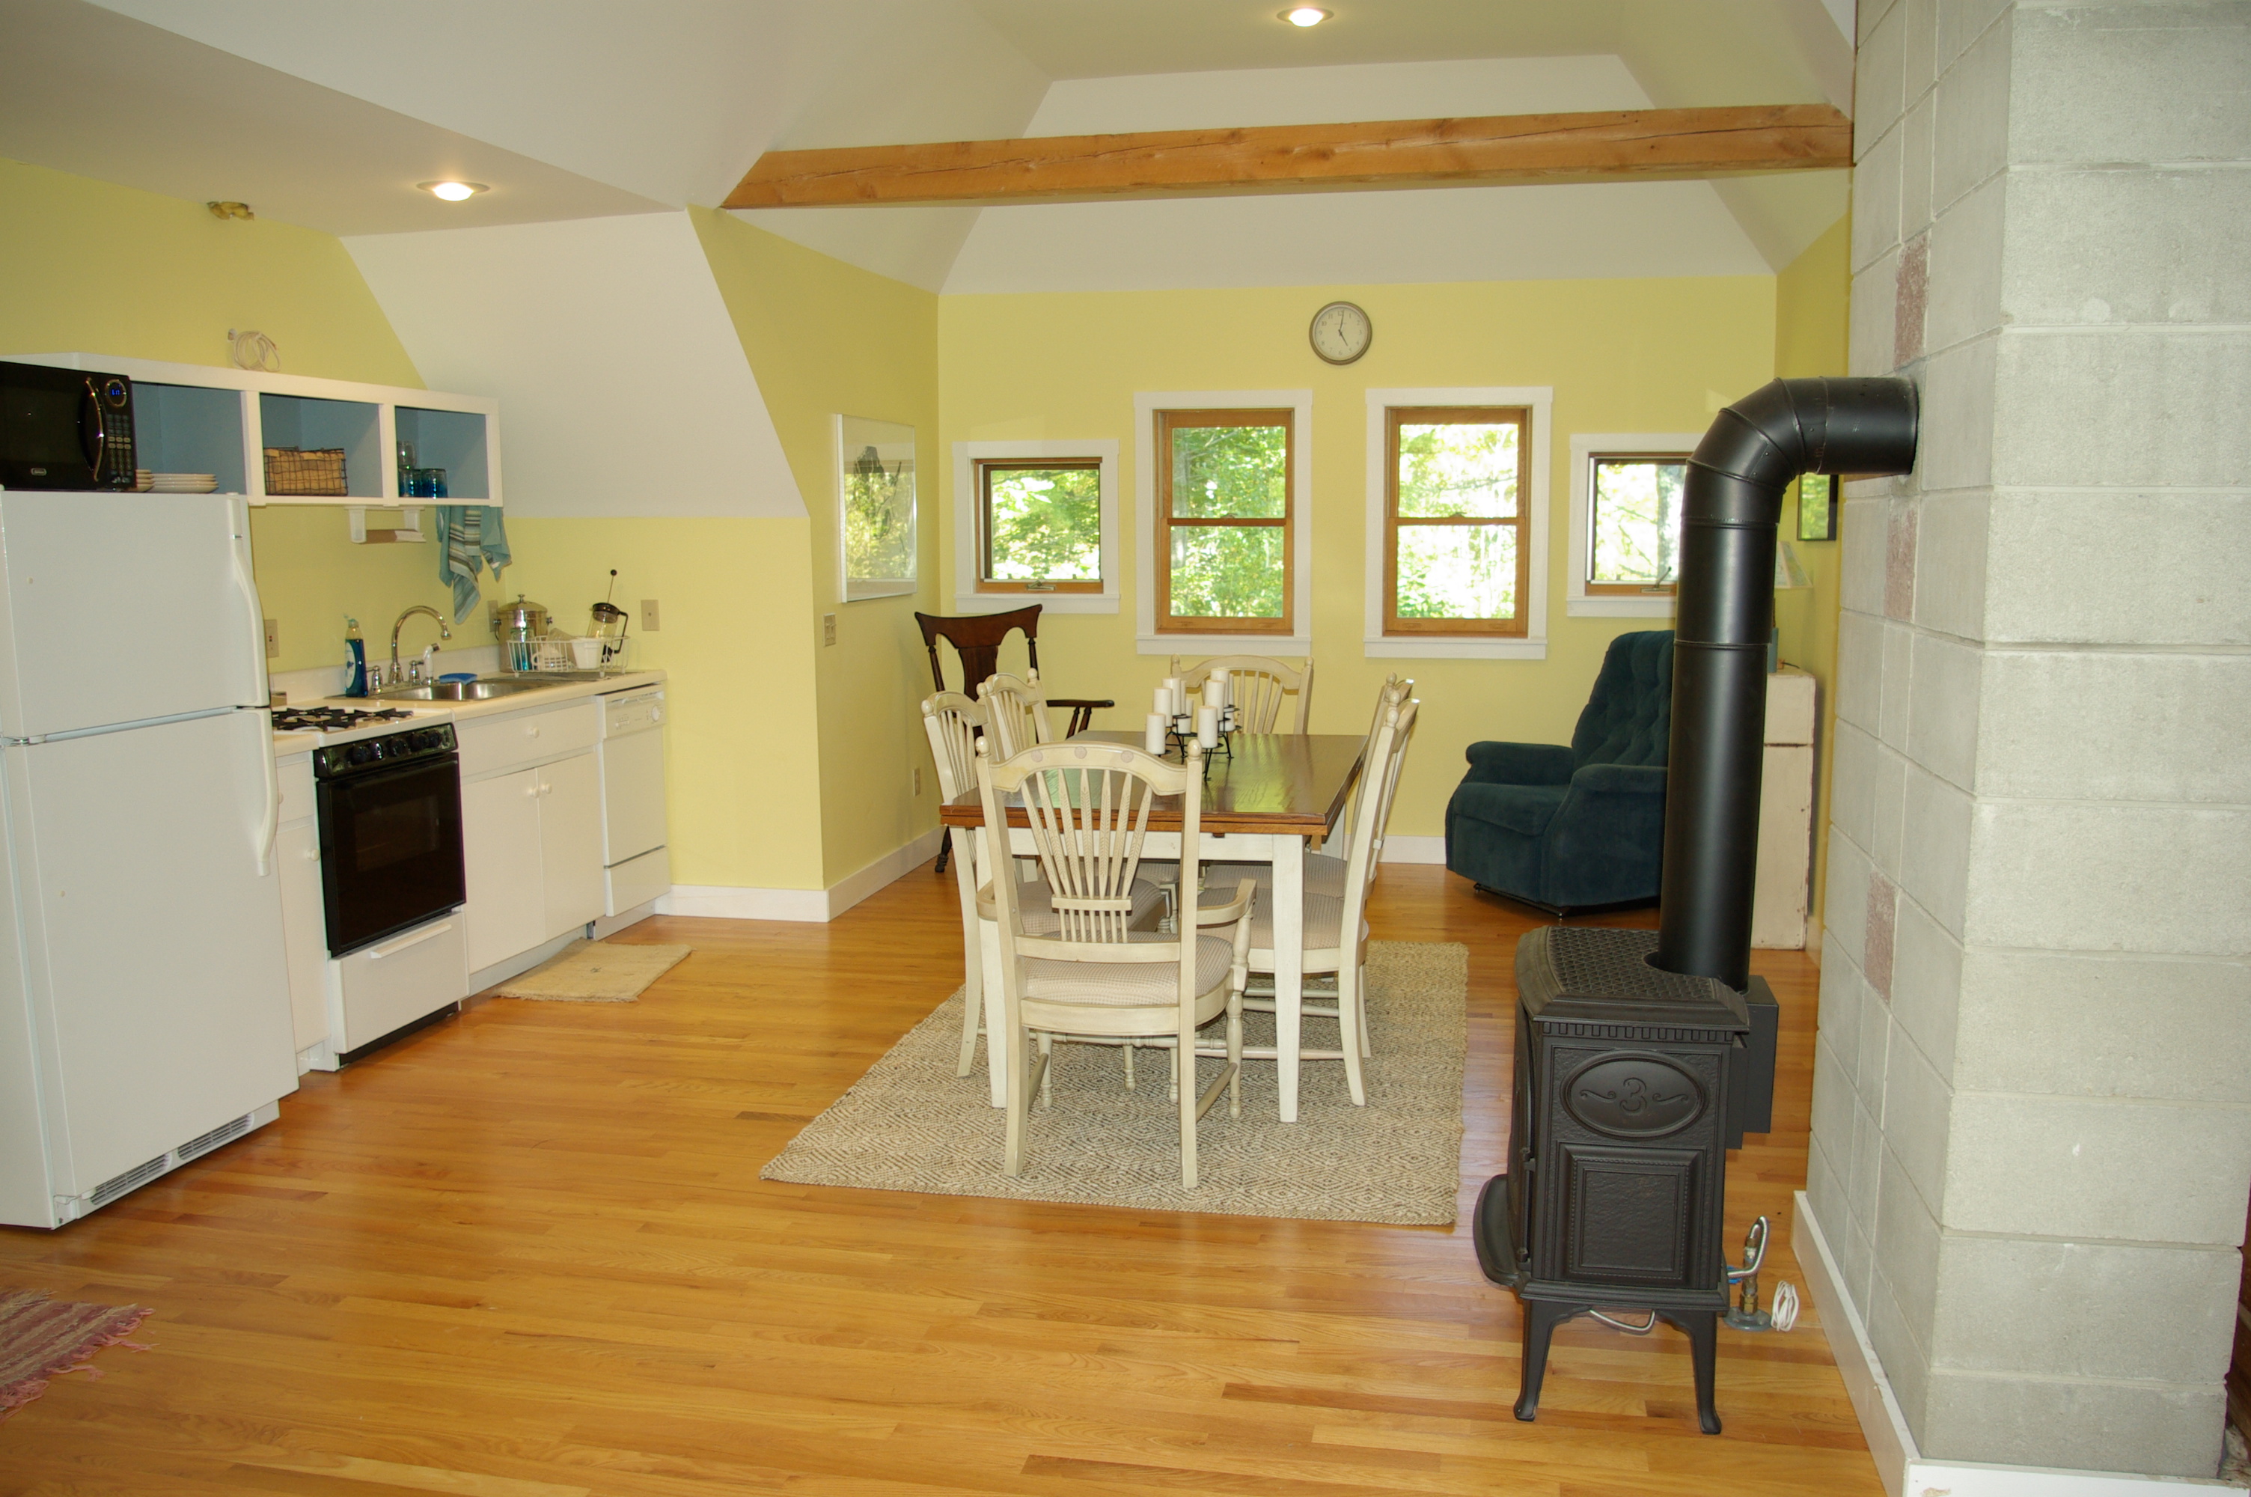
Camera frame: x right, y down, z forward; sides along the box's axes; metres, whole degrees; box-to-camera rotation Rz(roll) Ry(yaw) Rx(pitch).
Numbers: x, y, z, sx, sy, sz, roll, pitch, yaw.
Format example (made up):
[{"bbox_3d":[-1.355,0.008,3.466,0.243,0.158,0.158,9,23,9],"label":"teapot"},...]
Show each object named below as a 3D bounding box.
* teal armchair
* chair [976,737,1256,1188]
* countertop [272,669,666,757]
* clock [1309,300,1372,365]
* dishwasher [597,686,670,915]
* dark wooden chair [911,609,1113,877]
[{"bbox_3d":[1.786,0.064,6.435,0.860,1.030,0.790,-4,8,-22],"label":"teal armchair"},{"bbox_3d":[-0.031,0.443,3.905,0.640,1.005,0.600,1,8,10],"label":"chair"},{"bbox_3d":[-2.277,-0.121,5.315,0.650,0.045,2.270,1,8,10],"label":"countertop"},{"bbox_3d":[0.891,-1.722,6.984,0.267,0.267,0.045,1,8,9],"label":"clock"},{"bbox_3d":[-2.029,0.205,6.086,0.600,0.855,0.475,1,8,12],"label":"dishwasher"},{"bbox_3d":[-0.429,-0.007,6.805,0.600,1.100,0.640,-6,10,-37],"label":"dark wooden chair"}]

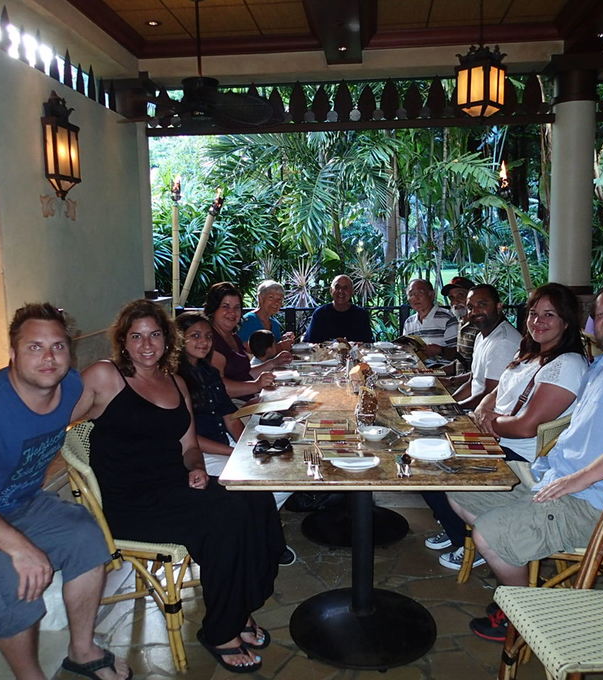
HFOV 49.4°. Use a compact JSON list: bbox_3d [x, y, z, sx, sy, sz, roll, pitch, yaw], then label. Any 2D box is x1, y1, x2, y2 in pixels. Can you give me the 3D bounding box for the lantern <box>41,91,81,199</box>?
[{"bbox_3d":[-1.384,-1.117,3.762,0.170,0.580,0.260,0,7,6],"label":"lantern"}]

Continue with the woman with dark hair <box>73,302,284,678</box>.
[{"bbox_3d":[-0.409,0.493,2.388,0.700,1.290,0.500,4,9,33],"label":"woman with dark hair"}]

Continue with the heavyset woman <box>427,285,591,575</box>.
[{"bbox_3d":[1.005,0.398,2.998,0.820,1.280,0.560,-4,8,-22],"label":"heavyset woman"}]

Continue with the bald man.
[{"bbox_3d":[0.305,0.136,5.101,0.580,1.280,0.780,0,7,3],"label":"bald man"}]

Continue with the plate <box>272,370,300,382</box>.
[{"bbox_3d":[-0.089,0.207,3.627,0.165,0.030,0.165,0,7,3],"label":"plate"}]

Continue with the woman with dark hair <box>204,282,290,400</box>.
[{"bbox_3d":[-0.309,0.360,3.517,0.760,1.260,0.500,4,9,35],"label":"woman with dark hair"}]

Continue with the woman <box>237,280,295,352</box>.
[{"bbox_3d":[-0.210,0.238,4.445,0.740,1.260,0.460,6,10,44],"label":"woman"}]

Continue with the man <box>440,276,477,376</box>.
[{"bbox_3d":[0.930,0.241,4.224,0.800,1.280,0.500,-3,8,-18],"label":"man"}]

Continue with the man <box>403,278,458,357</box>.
[{"bbox_3d":[0.876,0.191,4.725,0.780,1.250,0.520,-7,9,-39],"label":"man"}]

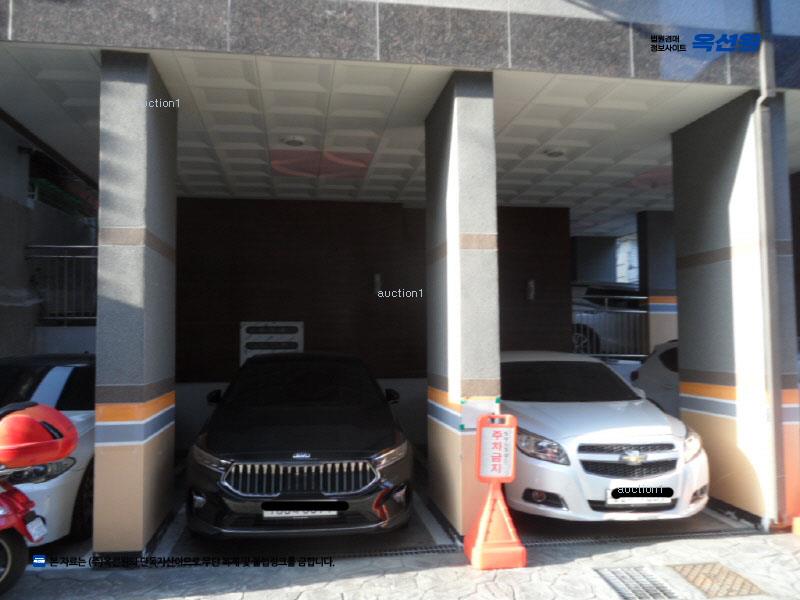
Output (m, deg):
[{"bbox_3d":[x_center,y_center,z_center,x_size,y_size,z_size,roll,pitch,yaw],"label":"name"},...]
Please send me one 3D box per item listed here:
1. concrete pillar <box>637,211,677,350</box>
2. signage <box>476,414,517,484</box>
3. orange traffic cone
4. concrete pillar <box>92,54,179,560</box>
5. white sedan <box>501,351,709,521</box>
[{"bbox_3d":[4.632,-0.177,10.941,0.800,2.700,0.330,0,-4,-9],"label":"concrete pillar"},{"bbox_3d":[0.727,1.113,4.691,0.290,0.495,0.050,3,-4,-9],"label":"signage"},{"bbox_3d":[0.703,1.643,4.654,0.375,0.580,0.375,0,-4,-9],"label":"orange traffic cone"},{"bbox_3d":[-2.115,0.049,5.106,0.334,3.721,1.087,0,-3,-9],"label":"concrete pillar"},{"bbox_3d":[1.697,1.323,7.254,1.855,1.465,4.850,0,-3,-4],"label":"white sedan"}]

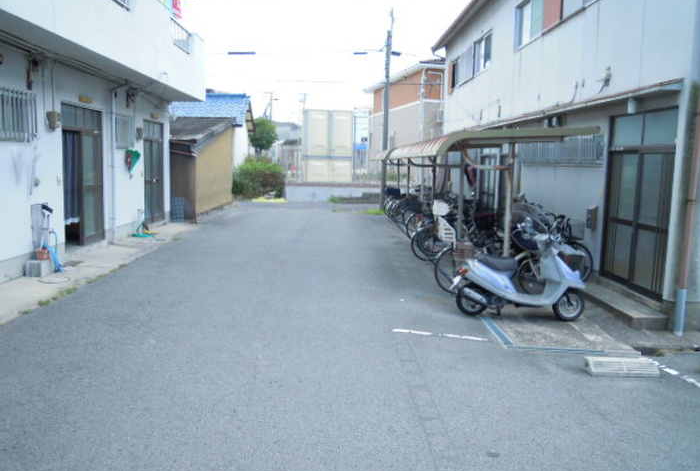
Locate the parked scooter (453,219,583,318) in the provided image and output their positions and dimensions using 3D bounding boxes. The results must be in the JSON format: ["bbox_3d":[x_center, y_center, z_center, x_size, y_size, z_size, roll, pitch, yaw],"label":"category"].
[{"bbox_3d":[2.053,0.415,6.923,1.620,1.170,0.650,3,7,8],"label":"parked scooter"}]

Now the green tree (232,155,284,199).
[{"bbox_3d":[-4.378,-2.841,27.264,2.600,2.060,2.200,1,7,-2],"label":"green tree"}]

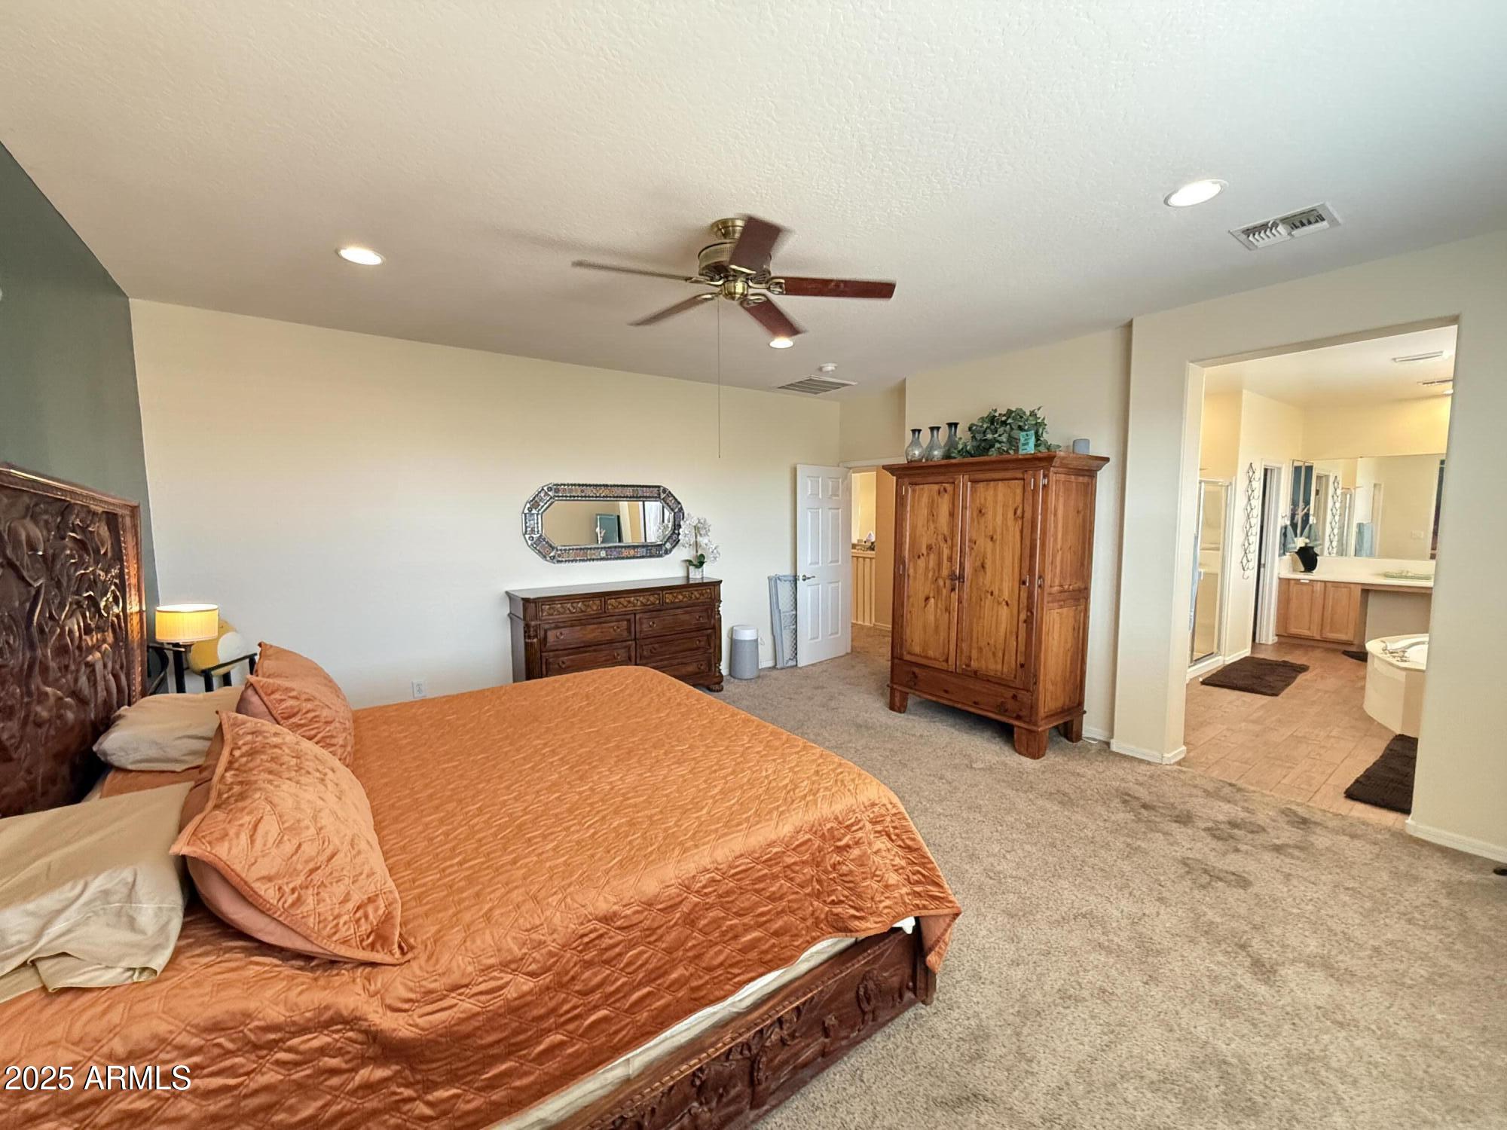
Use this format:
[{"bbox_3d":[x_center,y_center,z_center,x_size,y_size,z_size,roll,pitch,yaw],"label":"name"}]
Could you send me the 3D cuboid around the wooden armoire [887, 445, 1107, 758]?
[{"bbox_3d":[1.663,0.226,4.393,0.680,1.897,1.335,-4,6,-36],"label":"wooden armoire"}]

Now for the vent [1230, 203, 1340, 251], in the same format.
[{"bbox_3d":[2.248,-1.422,2.577,0.307,0.030,0.304,-4,6,-36],"label":"vent"}]

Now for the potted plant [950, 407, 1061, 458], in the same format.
[{"bbox_3d":[1.693,-0.871,4.134,0.420,0.333,0.710,-4,6,-36],"label":"potted plant"}]

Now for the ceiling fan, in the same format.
[{"bbox_3d":[-0.084,-1.268,2.583,1.300,0.301,1.300,-4,6,-36],"label":"ceiling fan"}]

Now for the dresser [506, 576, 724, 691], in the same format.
[{"bbox_3d":[-1.081,0.650,4.972,1.705,0.968,0.510,-4,6,-36],"label":"dresser"}]

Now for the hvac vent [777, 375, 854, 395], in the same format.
[{"bbox_3d":[0.591,-1.688,5.764,0.570,0.030,0.597,-4,6,-36],"label":"hvac vent"}]

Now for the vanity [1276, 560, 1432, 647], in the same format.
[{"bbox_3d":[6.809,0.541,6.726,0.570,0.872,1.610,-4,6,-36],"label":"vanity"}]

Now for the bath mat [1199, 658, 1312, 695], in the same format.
[{"bbox_3d":[4.811,1.055,5.801,1.500,0.030,0.530,-4,6,-36],"label":"bath mat"}]

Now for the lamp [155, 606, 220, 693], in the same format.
[{"bbox_3d":[-2.789,0.429,3.015,0.236,0.430,0.236,-4,6,-36],"label":"lamp"}]

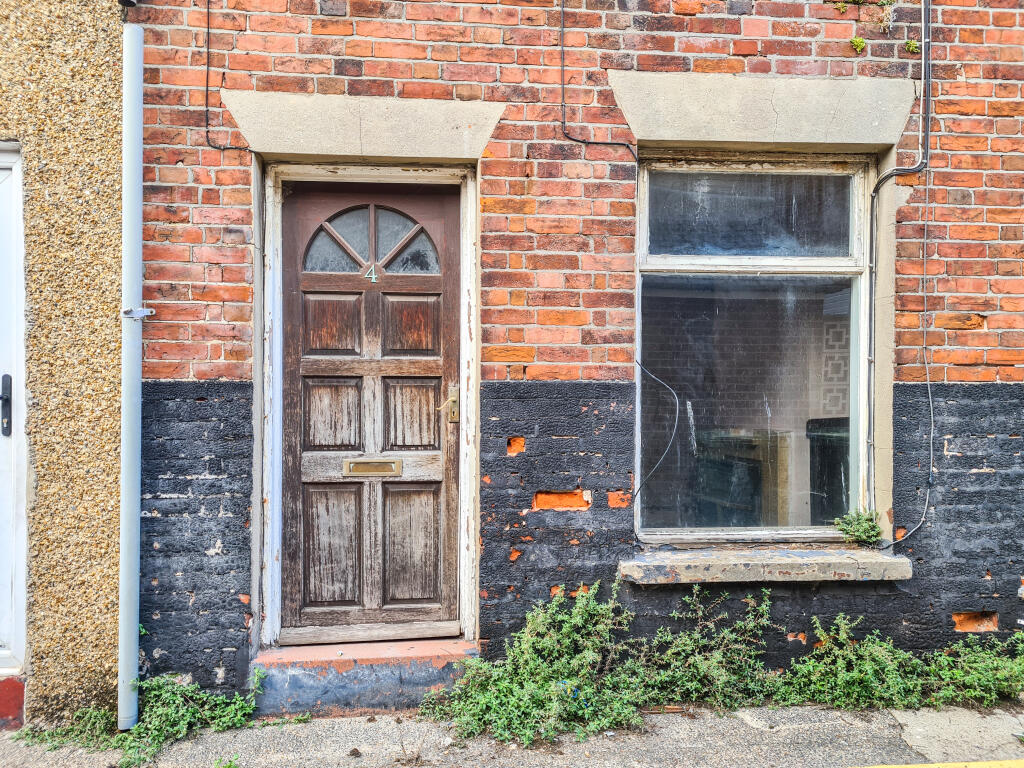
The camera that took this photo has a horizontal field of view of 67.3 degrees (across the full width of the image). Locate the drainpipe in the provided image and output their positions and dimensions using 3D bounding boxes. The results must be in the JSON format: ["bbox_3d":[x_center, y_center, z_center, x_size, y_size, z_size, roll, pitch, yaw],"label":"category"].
[{"bbox_3d":[-1.466,-0.024,2.963,0.070,2.710,0.070,0,0,-5],"label":"drainpipe"}]

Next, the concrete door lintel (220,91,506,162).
[{"bbox_3d":[-0.595,-1.038,3.168,1.137,0.233,0.150,0,0,-5],"label":"concrete door lintel"}]

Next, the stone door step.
[{"bbox_3d":[-0.591,1.213,3.198,0.893,0.232,0.210,0,0,-5],"label":"stone door step"}]

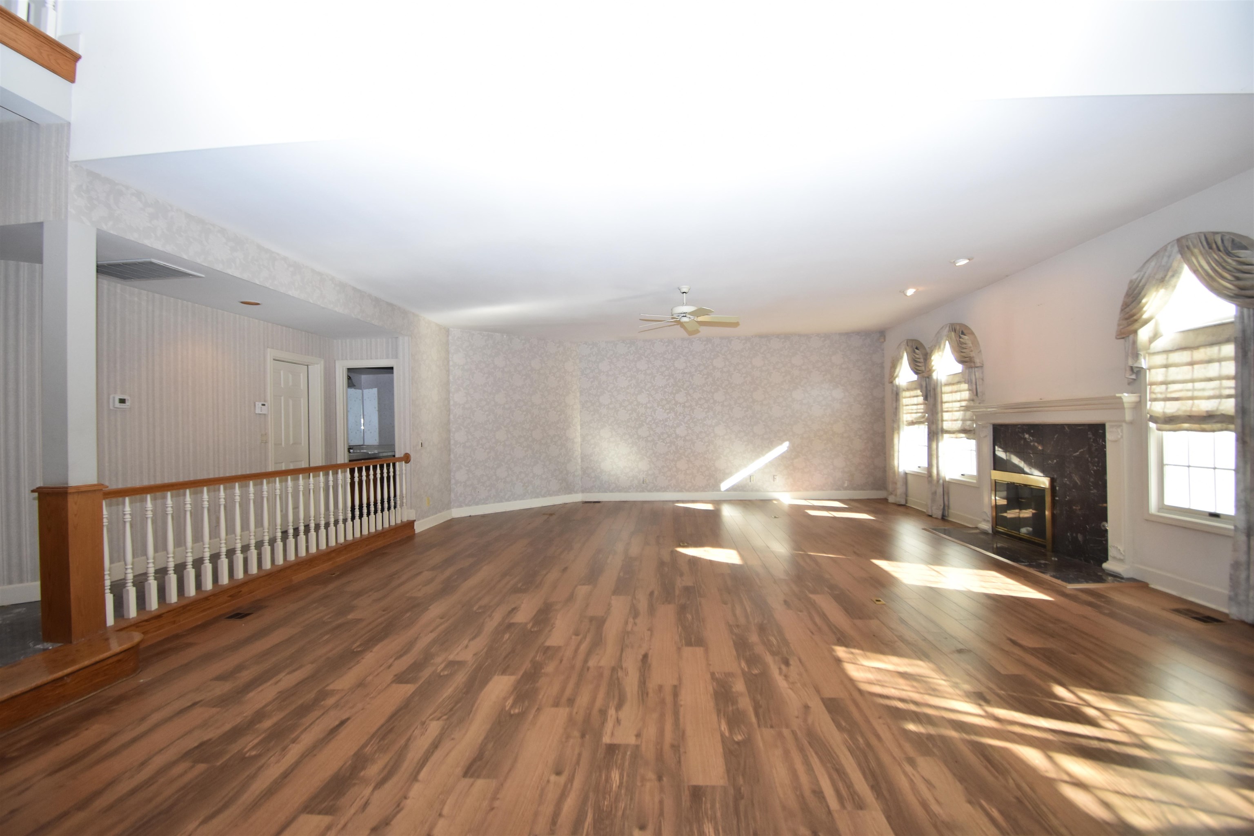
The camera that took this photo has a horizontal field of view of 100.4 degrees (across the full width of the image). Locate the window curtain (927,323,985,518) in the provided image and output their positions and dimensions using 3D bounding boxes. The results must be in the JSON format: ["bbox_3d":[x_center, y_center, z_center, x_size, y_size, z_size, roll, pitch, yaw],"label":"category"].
[{"bbox_3d":[4.370,0.079,7.020,0.200,2.640,1.440,-1,-1,5],"label":"window curtain"}]

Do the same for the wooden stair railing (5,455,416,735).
[{"bbox_3d":[-3.005,0.994,4.698,0.620,1.060,4.450,-1,-1,5],"label":"wooden stair railing"}]

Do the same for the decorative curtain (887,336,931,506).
[{"bbox_3d":[4.533,0.113,8.425,0.190,2.670,1.110,-1,-1,5],"label":"decorative curtain"}]

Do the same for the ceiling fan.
[{"bbox_3d":[0.668,-1.313,5.992,1.214,0.410,1.214,-1,-1,5],"label":"ceiling fan"}]

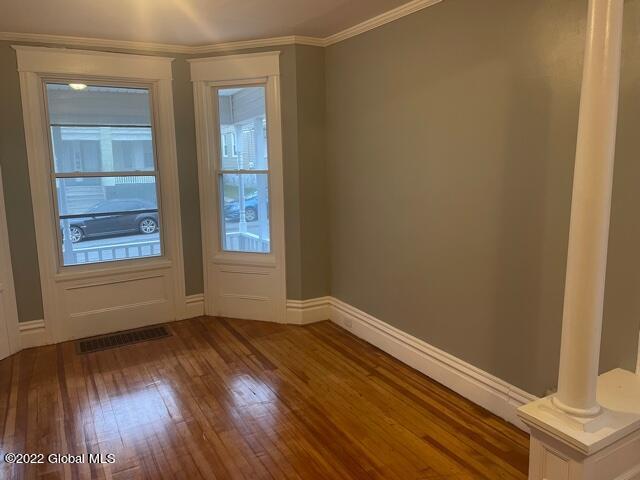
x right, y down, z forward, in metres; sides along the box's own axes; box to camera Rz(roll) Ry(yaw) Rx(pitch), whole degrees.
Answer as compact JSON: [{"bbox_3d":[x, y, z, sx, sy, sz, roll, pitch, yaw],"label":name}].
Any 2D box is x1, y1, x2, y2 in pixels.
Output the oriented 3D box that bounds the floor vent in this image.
[{"bbox_3d":[-1.682,0.847,4.161,0.762,0.020,0.348,-6,11,-29],"label":"floor vent"}]

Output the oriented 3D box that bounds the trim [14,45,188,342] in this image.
[{"bbox_3d":[-1.816,-0.364,4.182,1.206,2.398,0.120,-6,11,-29],"label":"trim"}]

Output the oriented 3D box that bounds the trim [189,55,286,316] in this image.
[{"bbox_3d":[-0.738,-0.434,4.462,0.881,2.412,0.120,2,10,17],"label":"trim"}]

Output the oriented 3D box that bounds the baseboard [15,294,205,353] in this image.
[{"bbox_3d":[-1.809,0.713,4.321,1.569,0.228,0.040,-6,11,-29],"label":"baseboard"}]

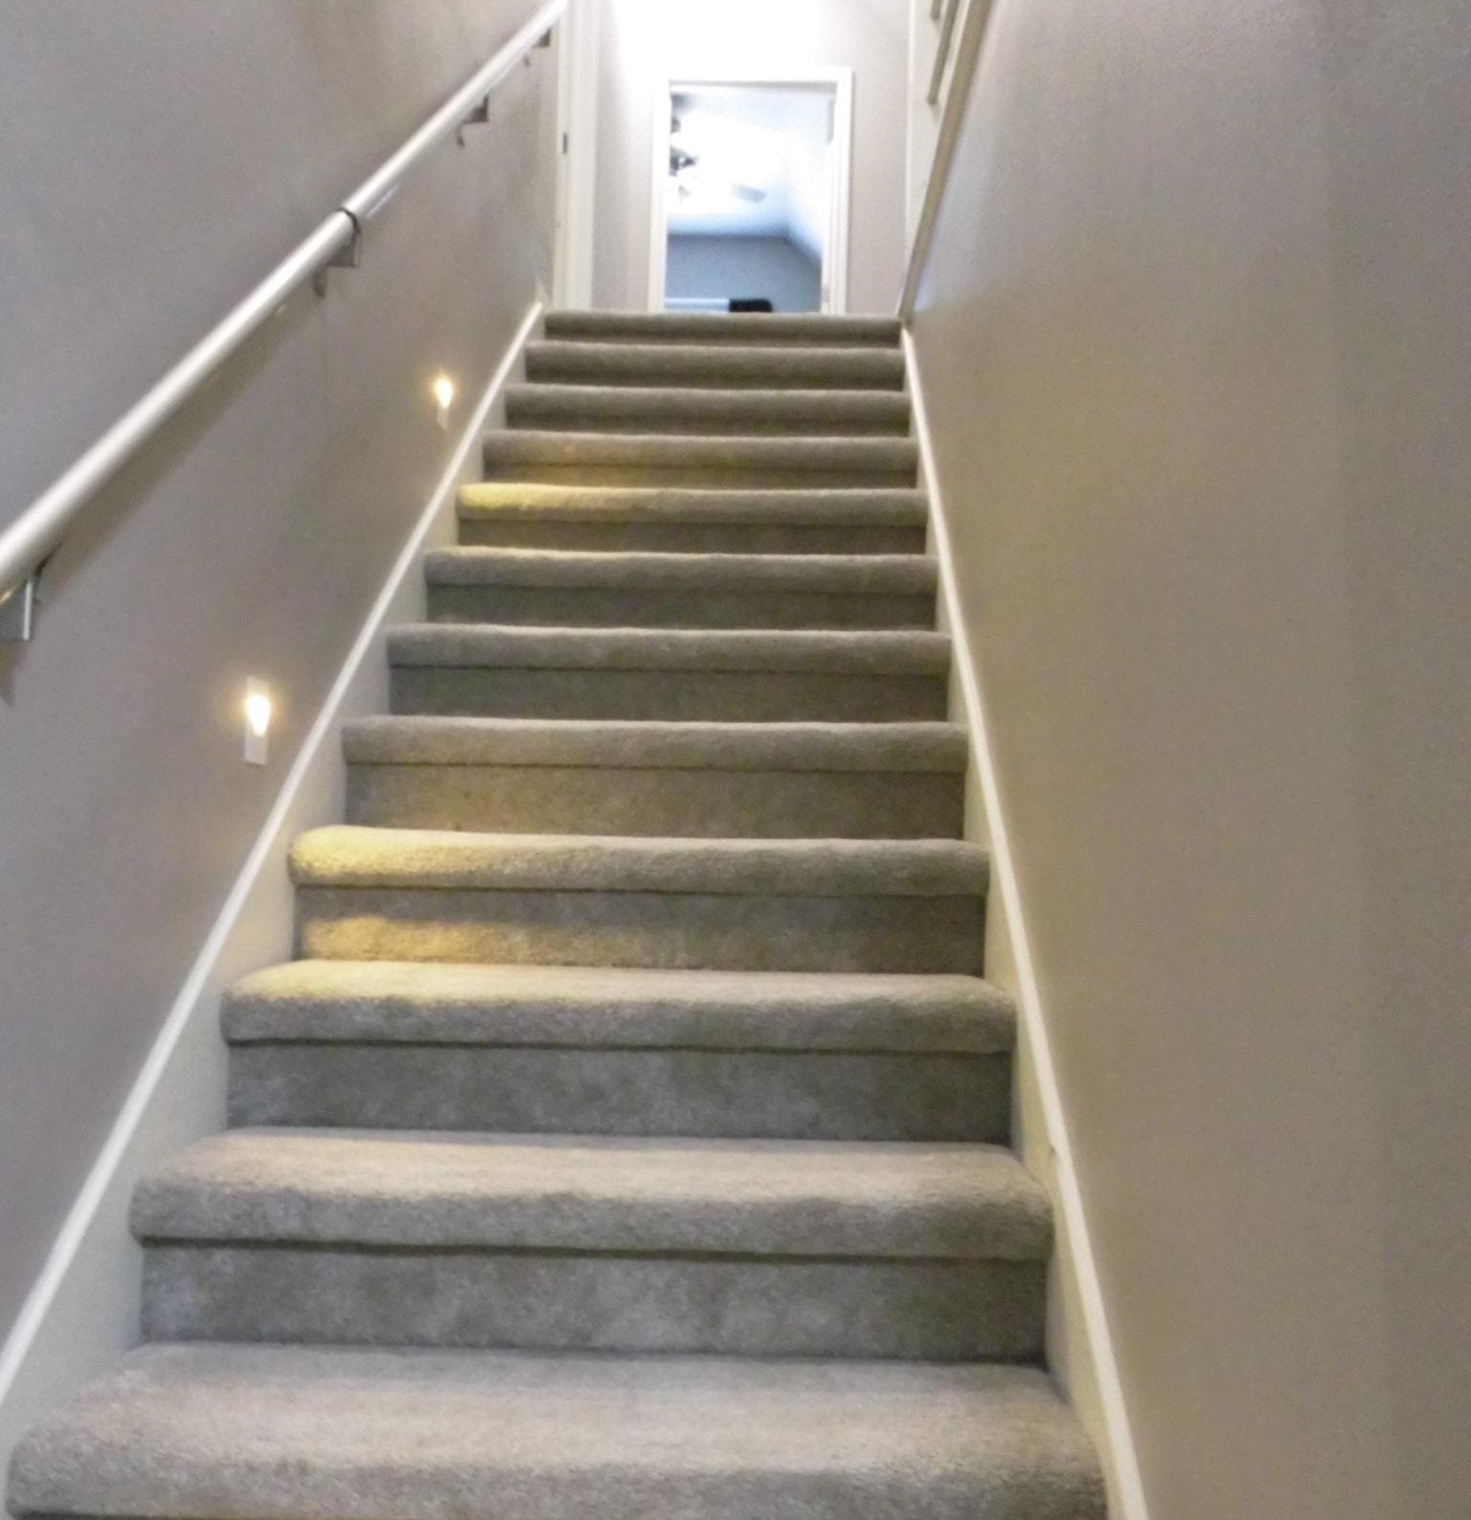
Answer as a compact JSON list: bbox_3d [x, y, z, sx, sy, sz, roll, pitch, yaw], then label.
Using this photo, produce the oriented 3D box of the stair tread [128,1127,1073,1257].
[{"bbox_3d":[-0.161,0.522,1.724,1.035,0.074,0.280,1,-4,2],"label":"stair tread"}]

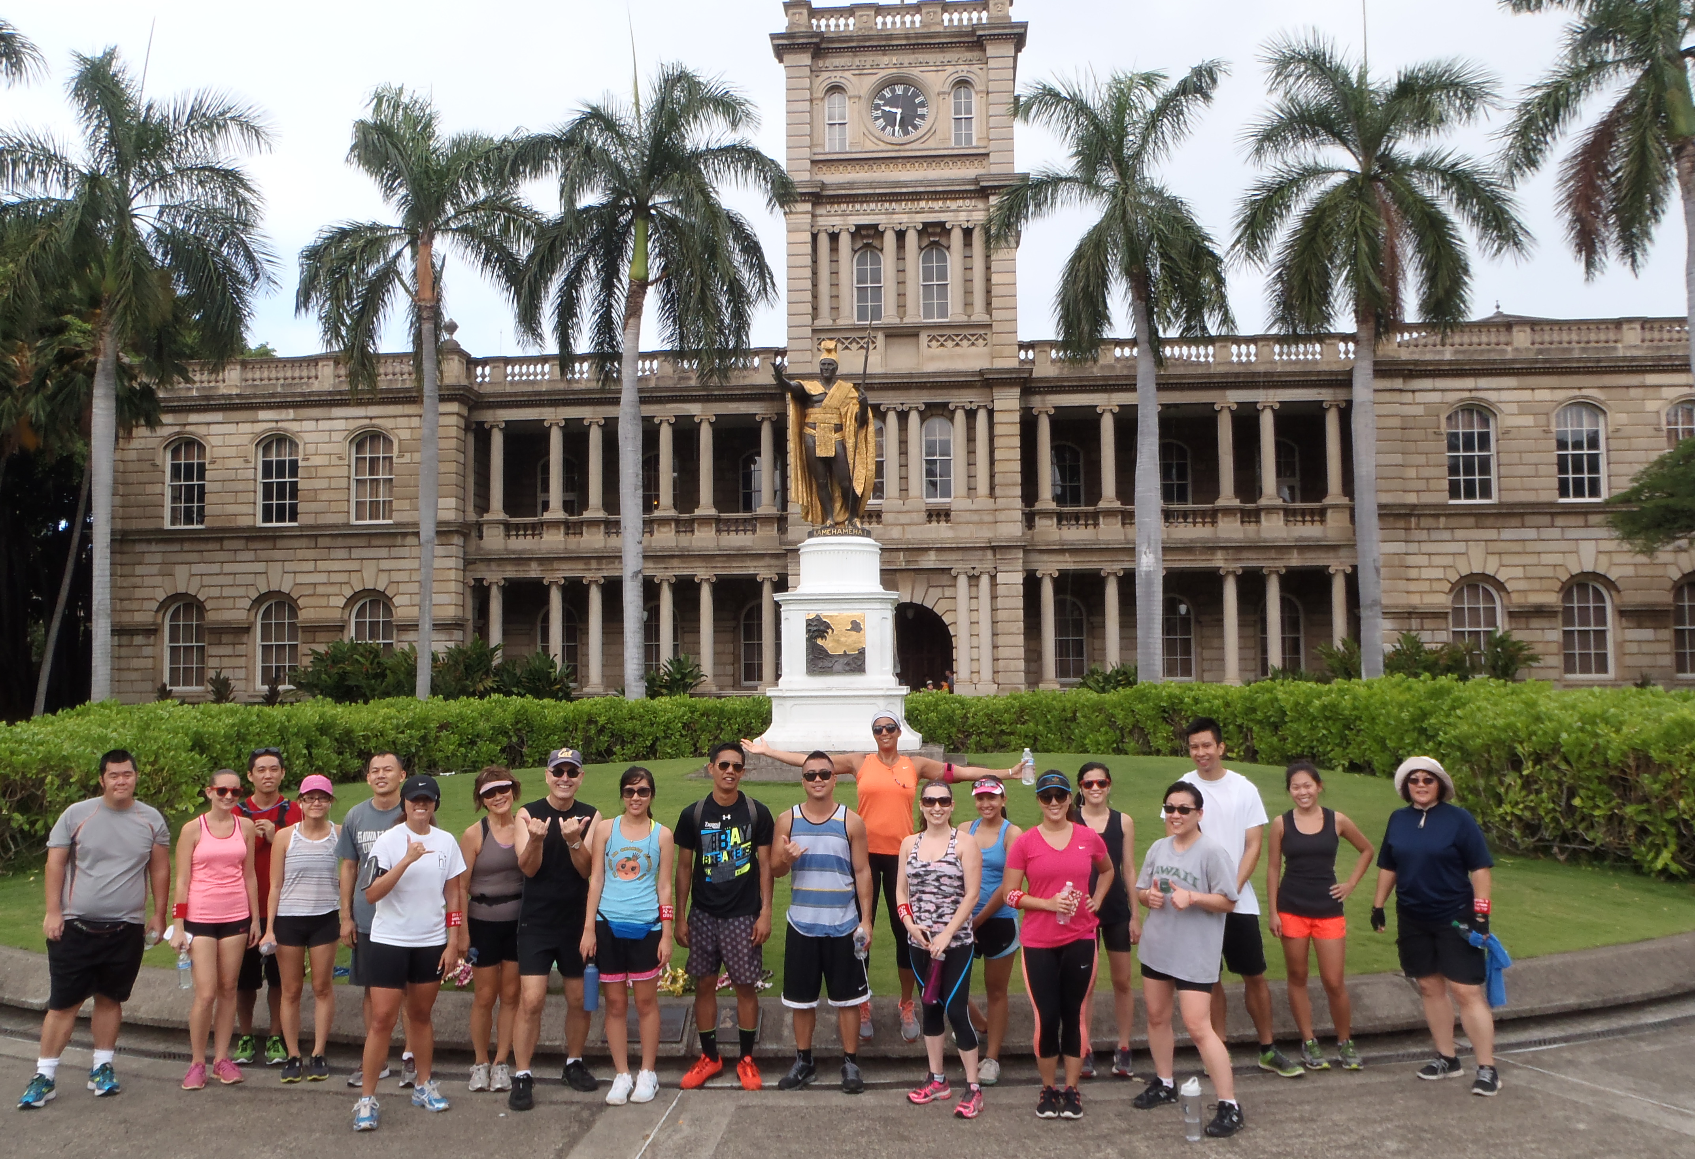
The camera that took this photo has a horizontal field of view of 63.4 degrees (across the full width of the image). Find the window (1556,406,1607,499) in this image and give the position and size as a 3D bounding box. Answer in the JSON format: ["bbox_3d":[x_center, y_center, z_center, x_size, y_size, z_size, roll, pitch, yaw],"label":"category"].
[{"bbox_3d":[21.204,-3.678,39.671,1.268,2.857,0.250,-1,-3,5],"label":"window"}]

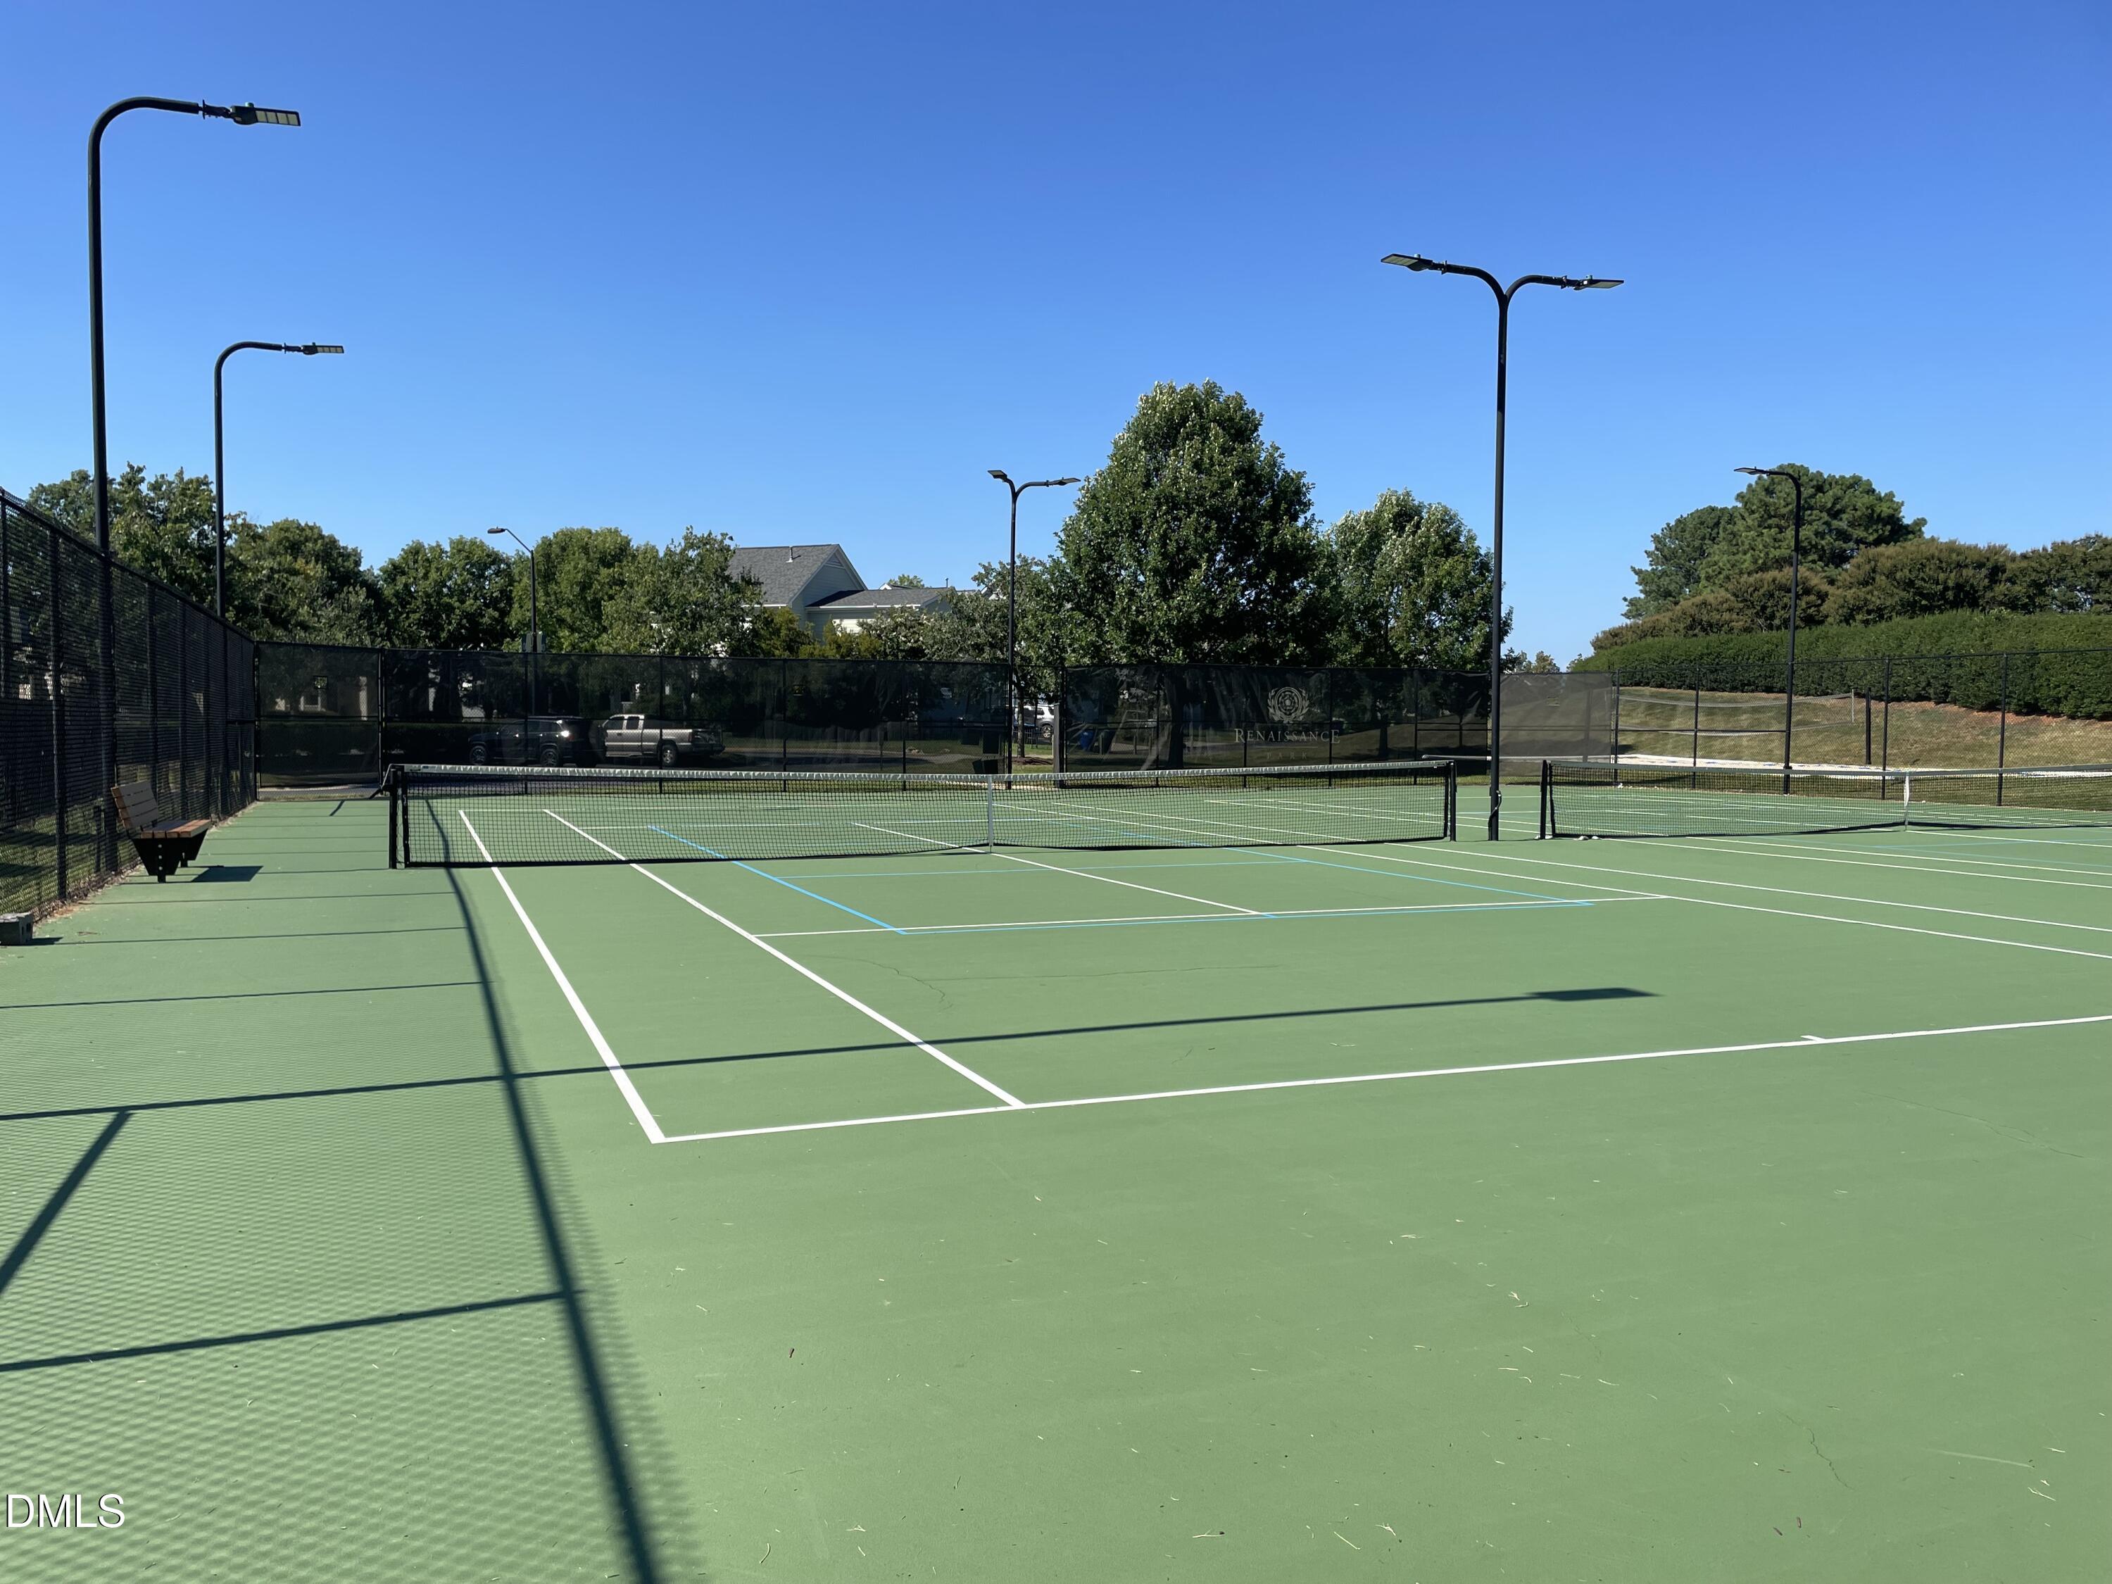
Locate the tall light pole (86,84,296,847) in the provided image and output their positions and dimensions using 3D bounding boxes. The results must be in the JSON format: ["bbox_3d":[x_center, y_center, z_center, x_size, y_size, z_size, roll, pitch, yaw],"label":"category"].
[{"bbox_3d":[-8.650,-3.021,16.019,1.880,7.600,0.330,0,2,-22],"label":"tall light pole"}]

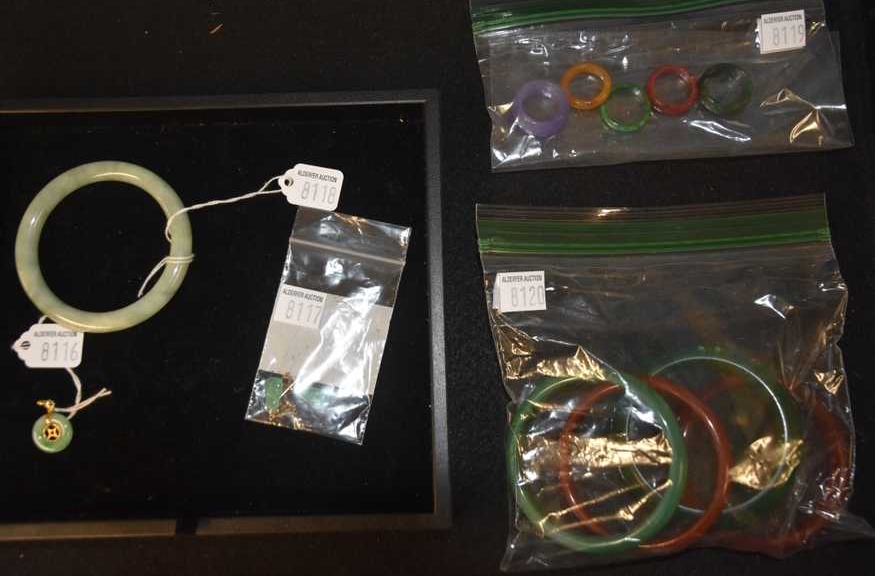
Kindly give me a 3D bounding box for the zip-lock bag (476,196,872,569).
[{"bbox_3d":[0.099,0.036,0.273,0.159,0.022,0.155,-2,81,0],"label":"zip-lock bag"}]

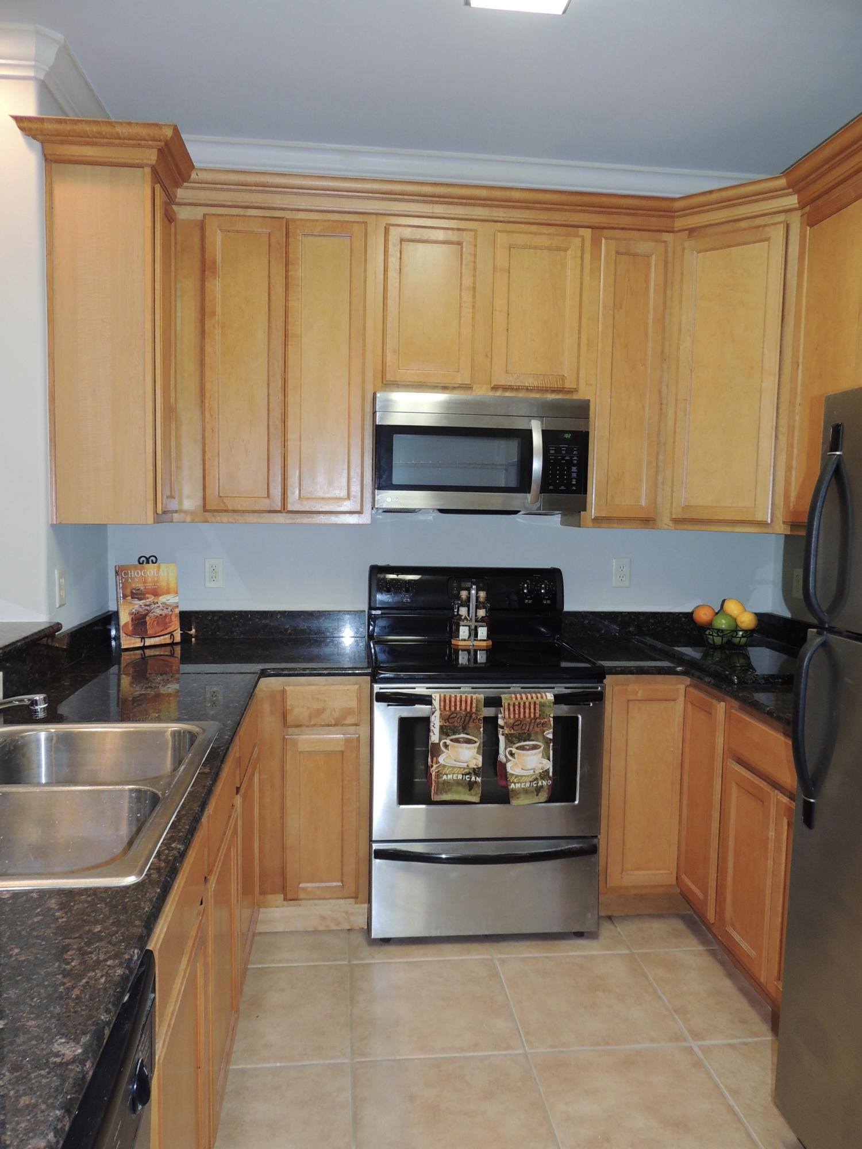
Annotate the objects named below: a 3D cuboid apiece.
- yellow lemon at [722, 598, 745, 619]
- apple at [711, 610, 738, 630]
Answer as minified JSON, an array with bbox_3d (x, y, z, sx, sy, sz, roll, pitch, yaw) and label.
[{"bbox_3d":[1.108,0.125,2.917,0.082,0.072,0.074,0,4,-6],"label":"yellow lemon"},{"bbox_3d":[1.064,0.175,2.896,0.088,0.085,0.088,0,4,-6],"label":"apple"}]

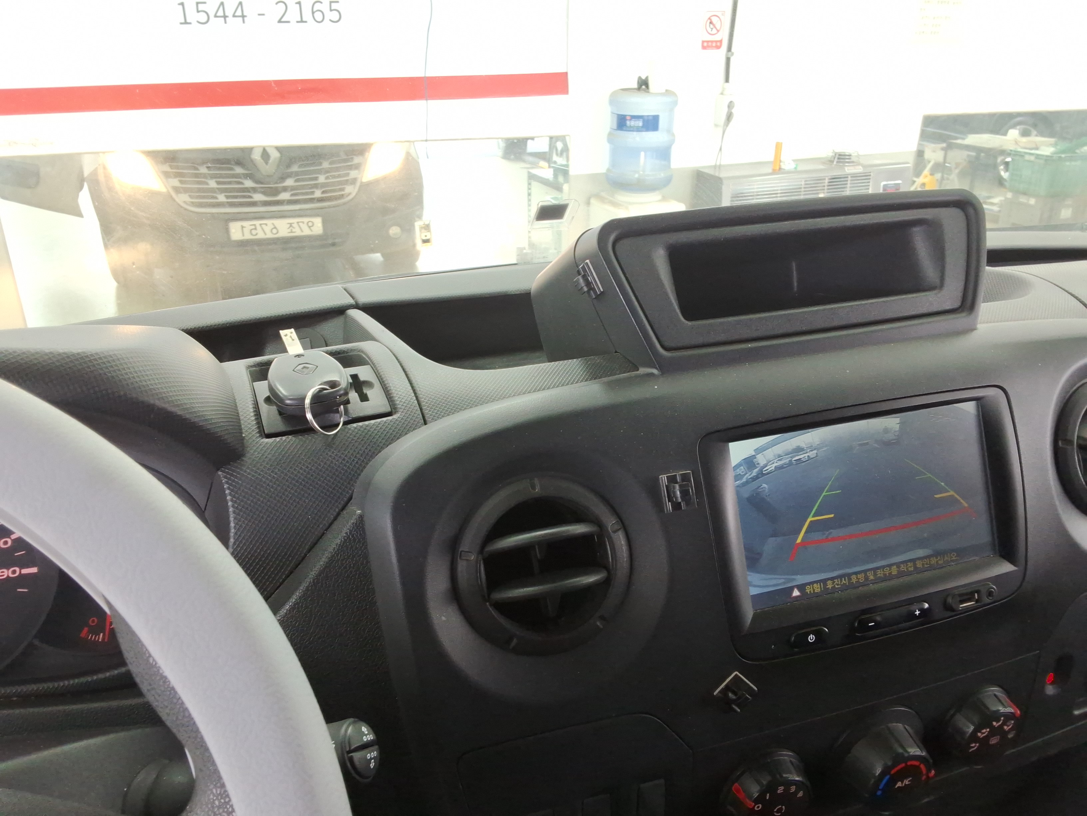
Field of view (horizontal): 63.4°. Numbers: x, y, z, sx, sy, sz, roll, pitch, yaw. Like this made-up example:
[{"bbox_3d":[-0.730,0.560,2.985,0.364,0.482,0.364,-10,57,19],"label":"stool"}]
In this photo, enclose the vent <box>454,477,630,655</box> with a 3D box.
[{"bbox_3d":[-0.002,0.077,0.442,0.087,0.087,0.035,-9,2,-14],"label":"vent"}]

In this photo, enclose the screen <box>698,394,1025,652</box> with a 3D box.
[{"bbox_3d":[0.174,0.060,0.478,0.189,0.126,0.024,-9,2,-14],"label":"screen"}]

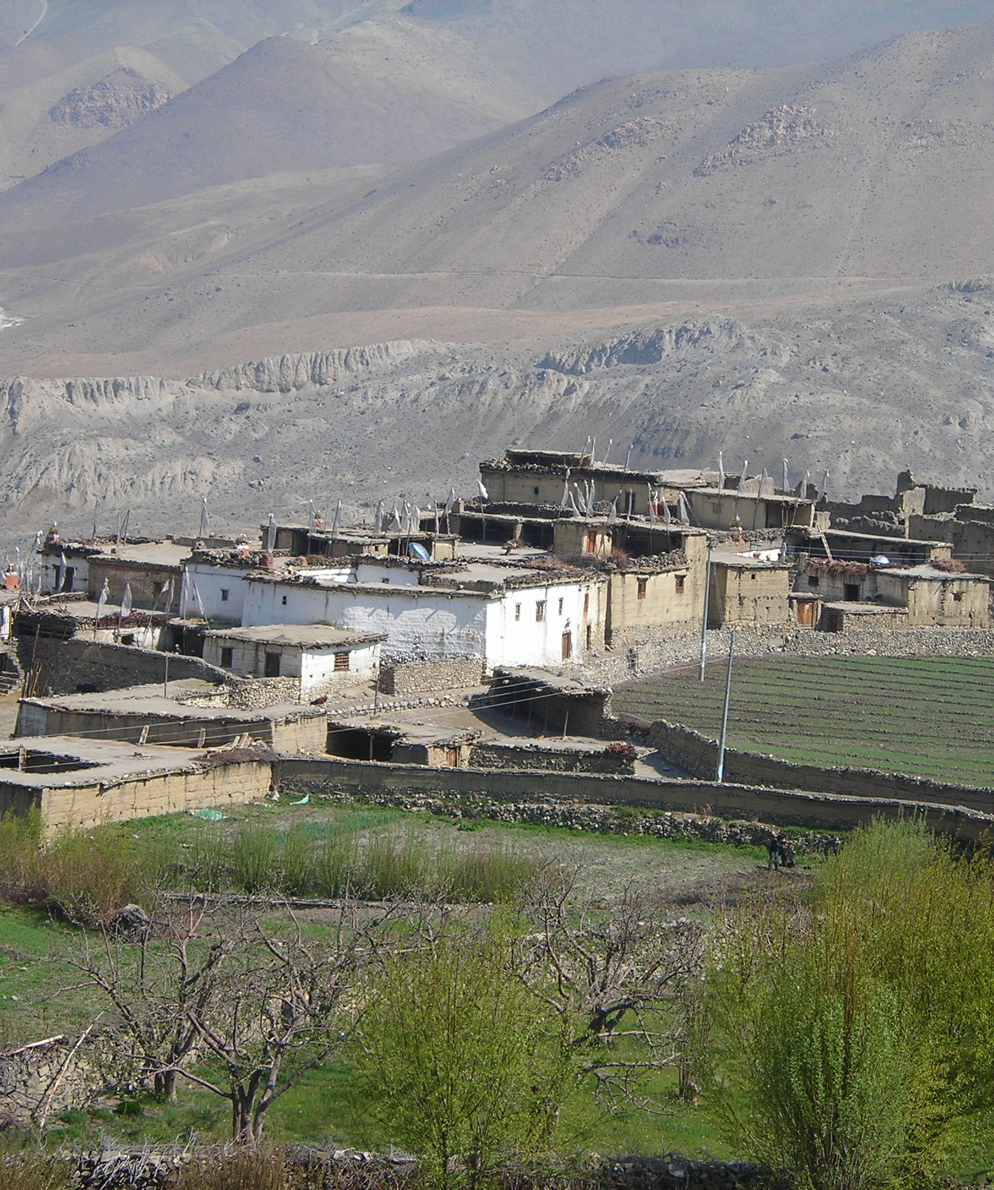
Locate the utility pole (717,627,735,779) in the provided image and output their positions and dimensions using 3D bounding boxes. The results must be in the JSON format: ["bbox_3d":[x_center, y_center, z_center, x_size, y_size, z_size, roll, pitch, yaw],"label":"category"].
[{"bbox_3d":[11.030,5.593,169.584,0.180,7.810,0.180,5,6,0],"label":"utility pole"}]

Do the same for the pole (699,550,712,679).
[{"bbox_3d":[12.031,1.128,202.584,0.180,7.640,0.180,3,6,0],"label":"pole"}]

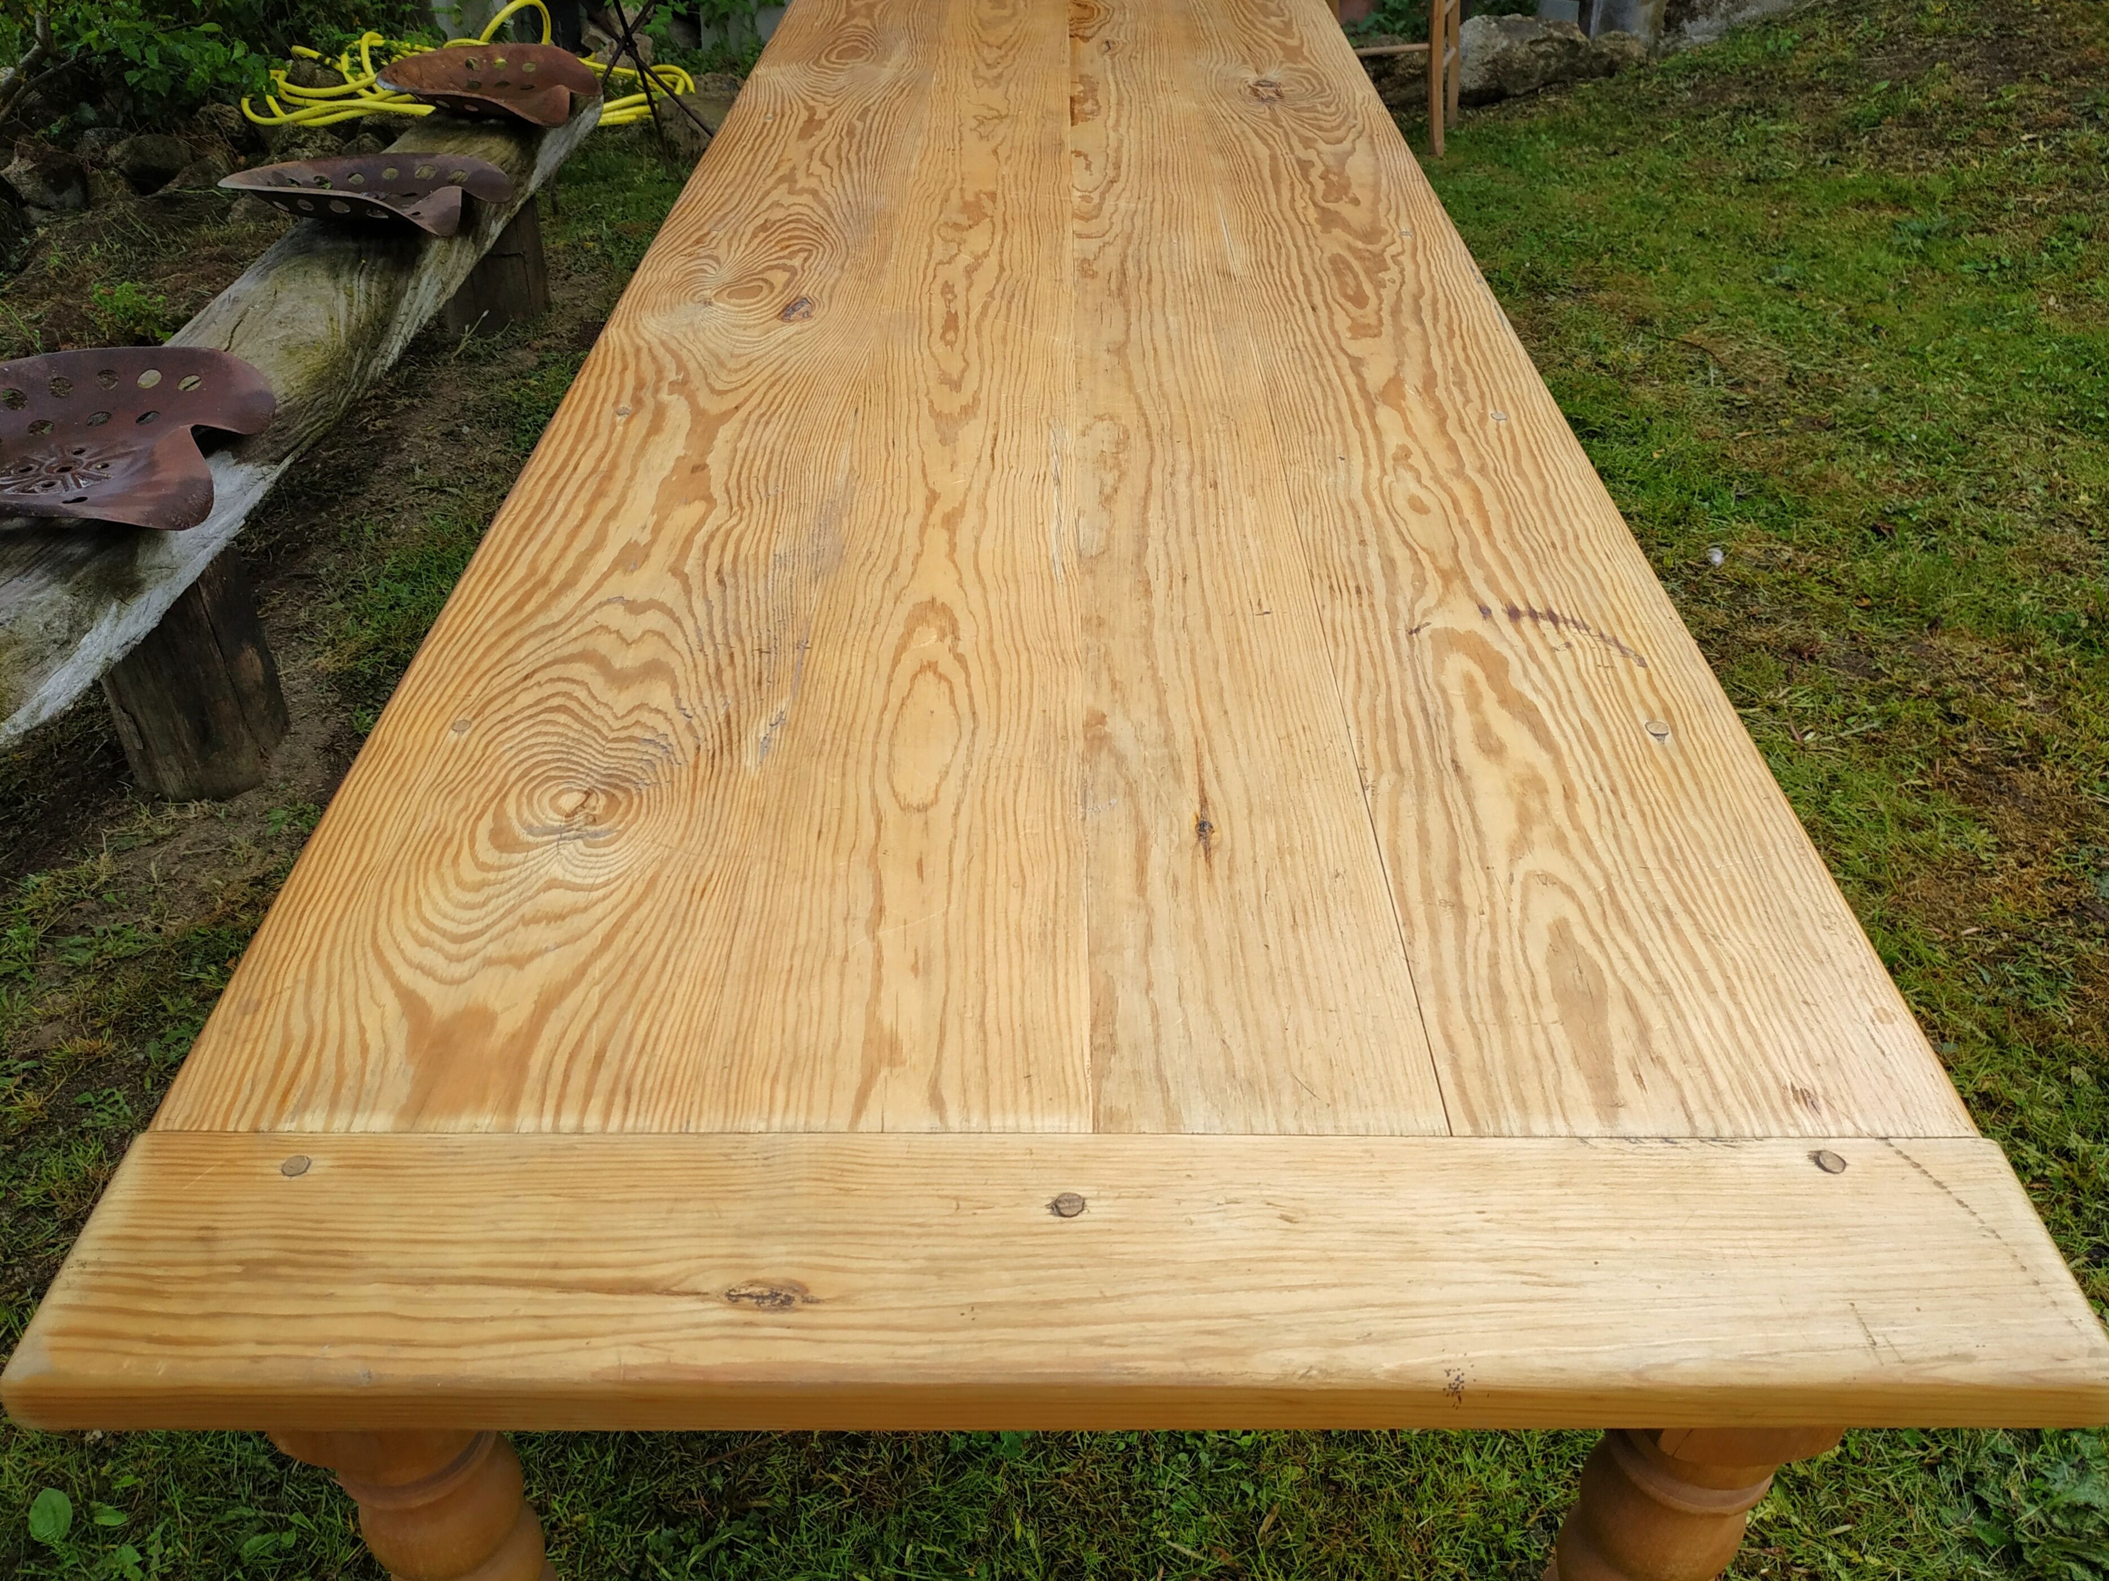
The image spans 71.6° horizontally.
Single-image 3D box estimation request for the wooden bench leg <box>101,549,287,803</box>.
[{"bbox_3d":[-1.183,-0.162,2.003,0.210,0.310,0.210,6,41,-5],"label":"wooden bench leg"}]

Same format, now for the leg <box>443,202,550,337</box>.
[{"bbox_3d":[-1.227,-1.172,3.175,0.217,0.305,0.217,3,41,-3],"label":"leg"}]

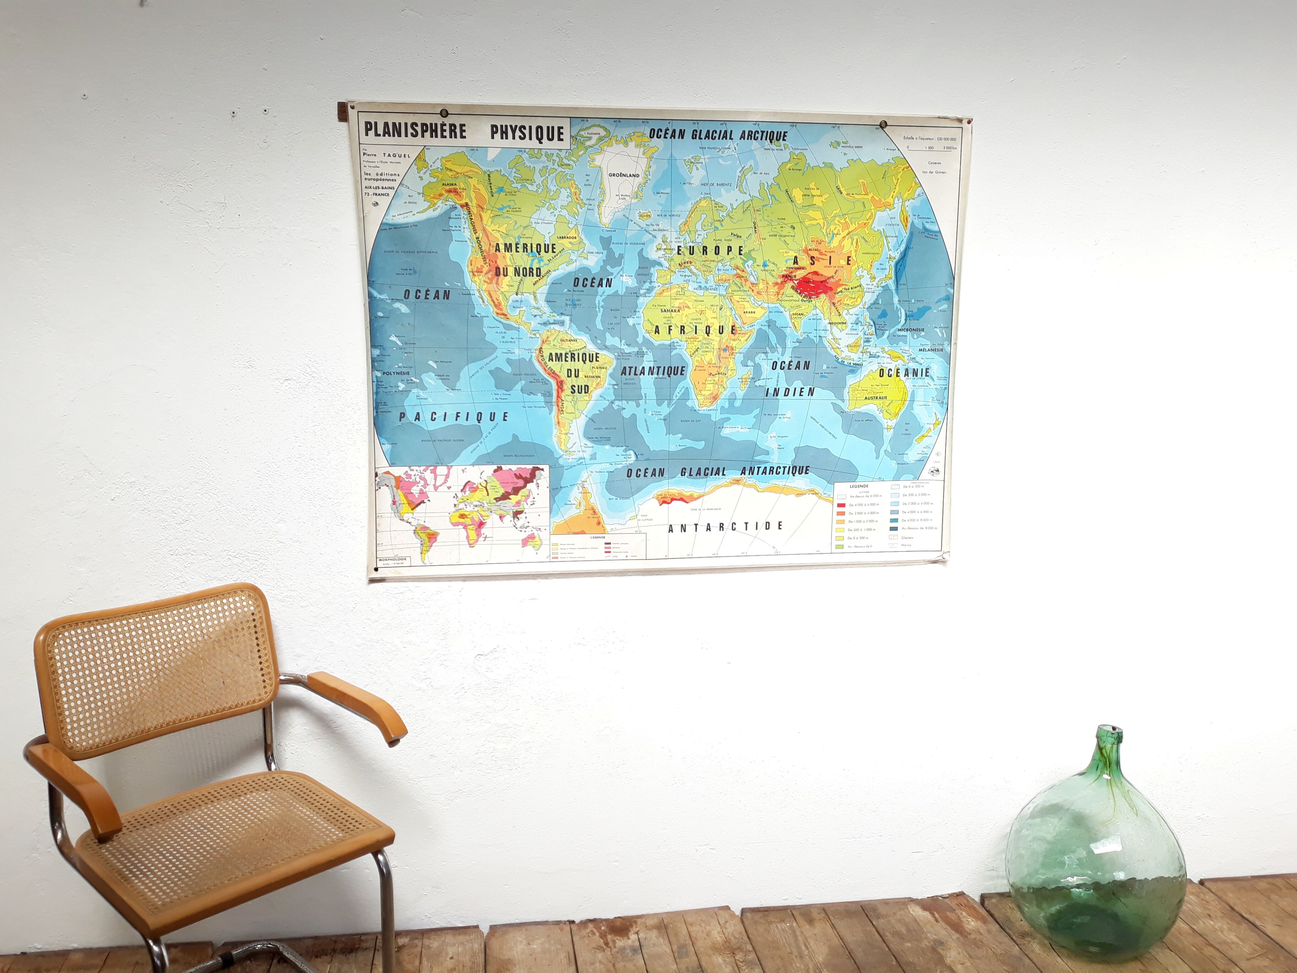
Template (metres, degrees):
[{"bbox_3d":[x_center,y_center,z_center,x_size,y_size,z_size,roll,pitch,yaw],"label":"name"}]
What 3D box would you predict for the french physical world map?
[{"bbox_3d":[0.049,-0.304,2.239,1.340,1.006,0.020,-1,9,-7],"label":"french physical world map"}]

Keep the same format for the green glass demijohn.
[{"bbox_3d":[1.036,0.804,2.333,0.383,0.505,0.383,-1,9,-7],"label":"green glass demijohn"}]

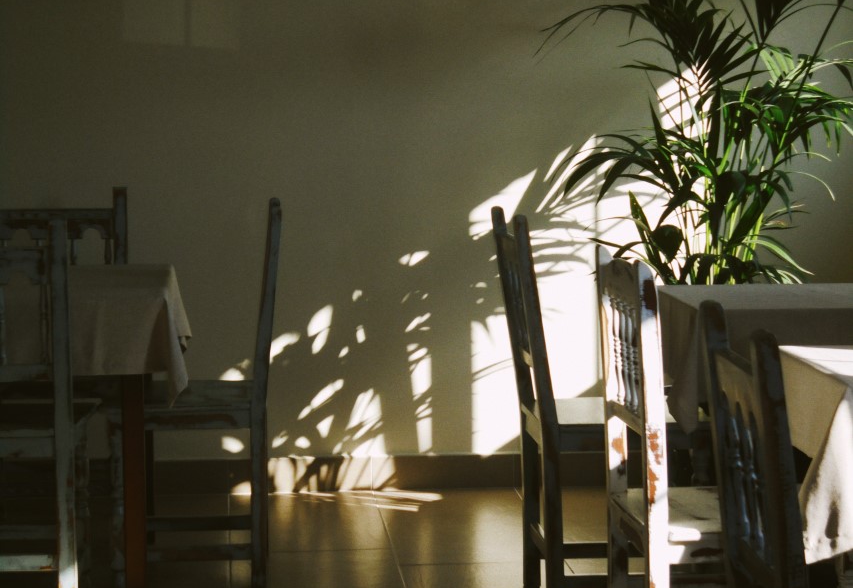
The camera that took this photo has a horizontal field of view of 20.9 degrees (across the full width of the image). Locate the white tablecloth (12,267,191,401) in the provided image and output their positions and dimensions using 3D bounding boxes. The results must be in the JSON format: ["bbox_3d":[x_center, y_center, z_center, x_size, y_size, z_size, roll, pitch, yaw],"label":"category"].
[{"bbox_3d":[-1.006,0.098,5.762,0.840,0.280,0.780,-1,6,-5],"label":"white tablecloth"}]

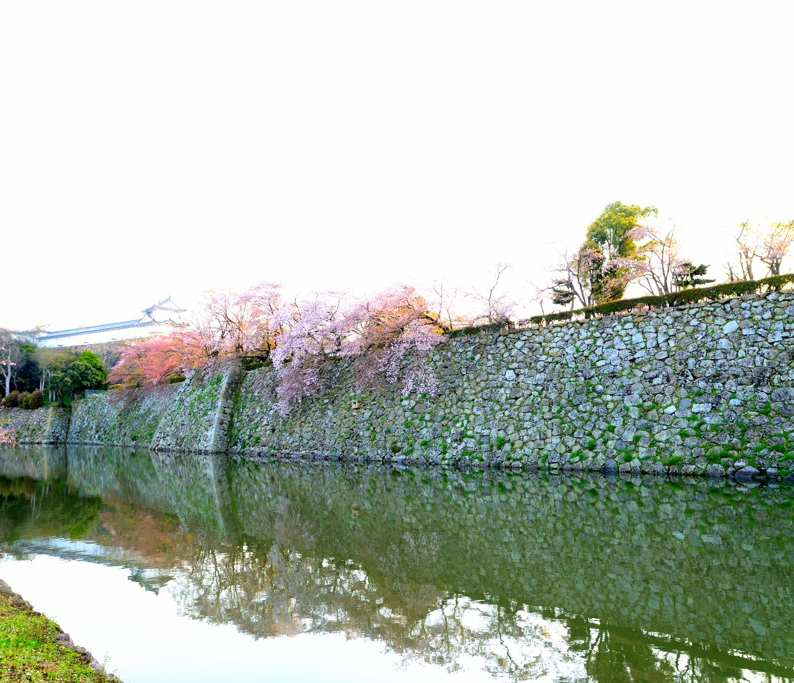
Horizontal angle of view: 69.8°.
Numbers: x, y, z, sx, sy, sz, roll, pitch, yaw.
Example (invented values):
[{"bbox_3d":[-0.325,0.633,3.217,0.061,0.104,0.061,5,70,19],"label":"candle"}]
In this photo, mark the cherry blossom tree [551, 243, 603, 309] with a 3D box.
[{"bbox_3d":[11.520,-3.940,36.500,3.210,4.760,3.100,0,-9,0],"label":"cherry blossom tree"}]

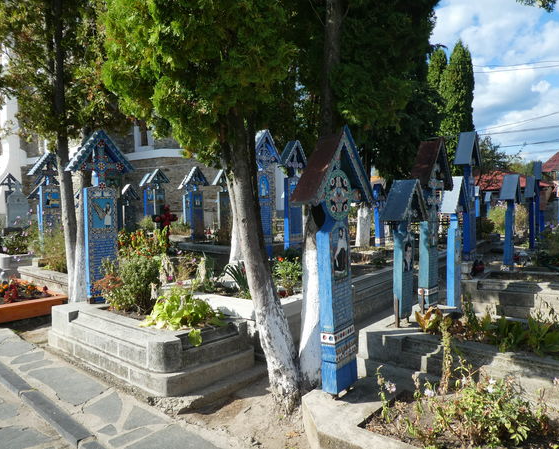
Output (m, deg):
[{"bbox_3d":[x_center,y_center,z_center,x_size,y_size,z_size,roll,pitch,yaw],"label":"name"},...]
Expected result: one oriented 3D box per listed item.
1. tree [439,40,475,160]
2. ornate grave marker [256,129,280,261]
[{"bbox_3d":[6.859,-3.498,16.234,1.400,7.200,1.400,2,4,23],"label":"tree"},{"bbox_3d":[-0.308,-0.510,7.228,0.260,2.220,0.860,3,5,36],"label":"ornate grave marker"}]

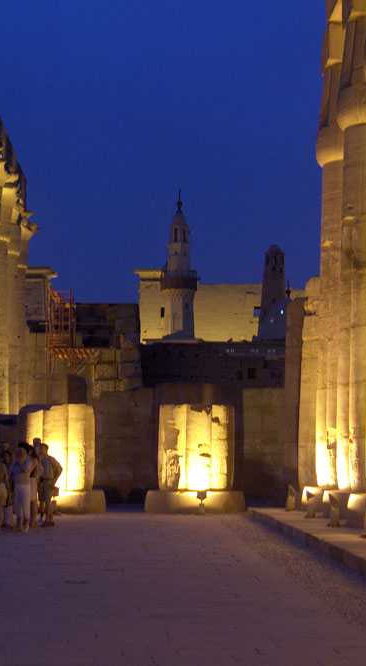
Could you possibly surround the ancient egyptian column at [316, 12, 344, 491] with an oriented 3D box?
[{"bbox_3d":[3.903,-1.684,32.085,1.880,10.390,1.880,0,-5,-2],"label":"ancient egyptian column"}]

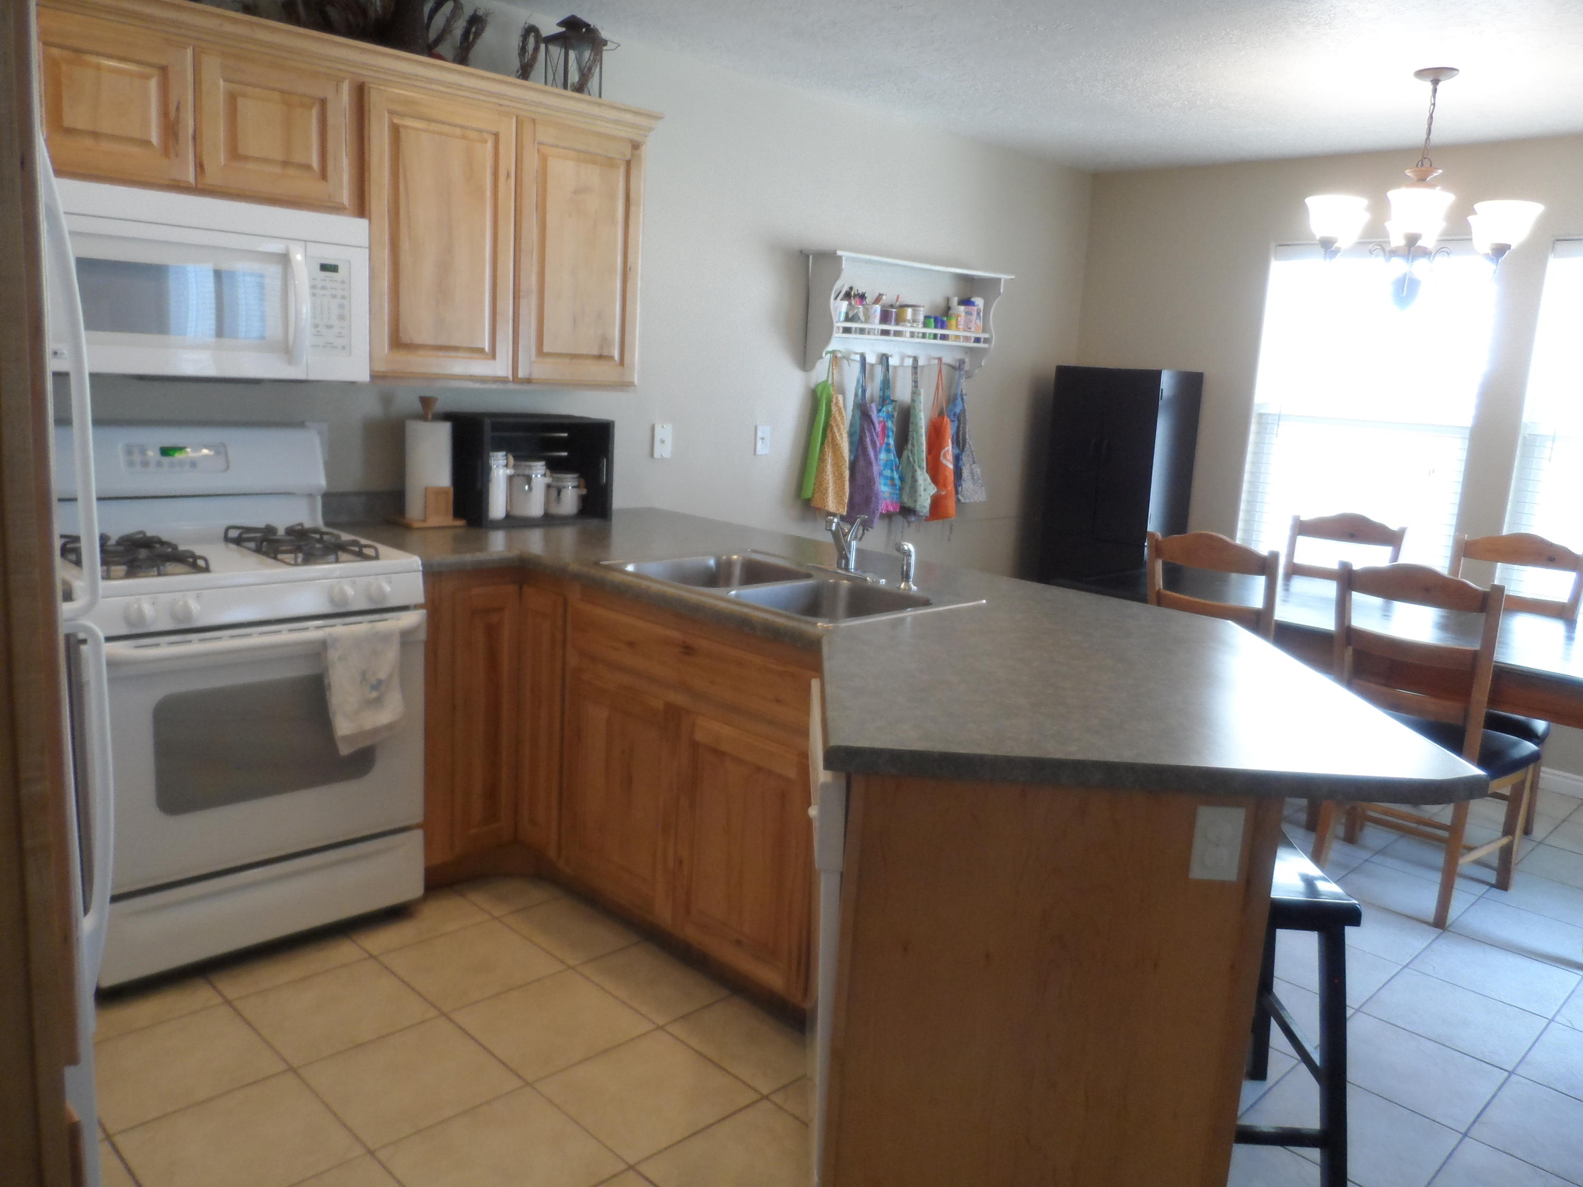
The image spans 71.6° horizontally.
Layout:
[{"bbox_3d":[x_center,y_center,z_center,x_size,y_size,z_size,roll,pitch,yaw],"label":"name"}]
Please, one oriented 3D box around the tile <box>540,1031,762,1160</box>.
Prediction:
[{"bbox_3d":[-0.299,1.036,2.280,0.330,0.010,0.330,-6,14,-44],"label":"tile"}]

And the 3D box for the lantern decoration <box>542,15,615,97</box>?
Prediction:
[{"bbox_3d":[-0.649,-1.580,3.286,0.143,0.279,0.148,13,15,43],"label":"lantern decoration"}]

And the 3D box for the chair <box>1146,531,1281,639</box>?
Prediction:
[{"bbox_3d":[1.477,0.298,3.680,0.445,1.042,0.552,13,15,43],"label":"chair"}]

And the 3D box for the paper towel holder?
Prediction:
[{"bbox_3d":[-1.086,-0.396,3.277,0.172,0.377,0.169,9,12,29],"label":"paper towel holder"}]

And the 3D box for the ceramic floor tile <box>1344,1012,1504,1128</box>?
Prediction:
[{"bbox_3d":[1.390,1.073,2.481,0.326,0.012,0.325,13,15,43],"label":"ceramic floor tile"}]

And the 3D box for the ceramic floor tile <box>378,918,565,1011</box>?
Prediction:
[{"bbox_3d":[-0.775,0.902,2.674,0.326,0.012,0.325,13,15,43],"label":"ceramic floor tile"}]

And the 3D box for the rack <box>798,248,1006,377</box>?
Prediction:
[{"bbox_3d":[0.509,-1.159,4.685,1.100,0.450,0.190,-6,14,-44],"label":"rack"}]

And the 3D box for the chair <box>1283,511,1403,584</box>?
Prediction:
[{"bbox_3d":[2.104,0.197,4.438,0.540,1.000,0.460,-6,14,-44],"label":"chair"}]

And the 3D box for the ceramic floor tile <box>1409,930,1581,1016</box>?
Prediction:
[{"bbox_3d":[1.868,1.012,2.916,0.330,0.010,0.330,-6,14,-44],"label":"ceramic floor tile"}]

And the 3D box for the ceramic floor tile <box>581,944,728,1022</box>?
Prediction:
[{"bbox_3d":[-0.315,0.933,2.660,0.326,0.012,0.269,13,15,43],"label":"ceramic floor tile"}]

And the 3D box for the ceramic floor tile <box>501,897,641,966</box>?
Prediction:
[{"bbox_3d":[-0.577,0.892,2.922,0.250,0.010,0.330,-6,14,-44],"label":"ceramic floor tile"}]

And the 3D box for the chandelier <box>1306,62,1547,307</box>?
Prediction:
[{"bbox_3d":[1.975,-1.258,3.466,0.660,0.690,0.660,-6,14,-44],"label":"chandelier"}]

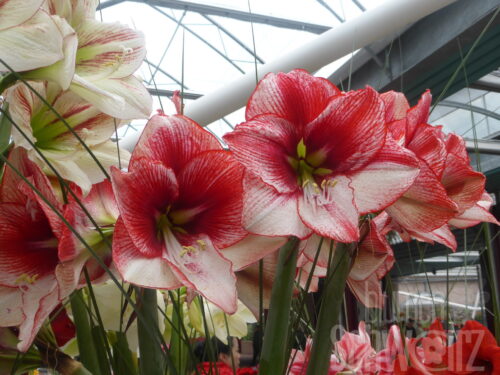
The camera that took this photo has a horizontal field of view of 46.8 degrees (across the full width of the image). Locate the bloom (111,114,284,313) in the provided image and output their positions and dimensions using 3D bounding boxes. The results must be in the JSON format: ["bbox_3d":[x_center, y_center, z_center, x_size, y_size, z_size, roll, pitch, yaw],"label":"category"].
[{"bbox_3d":[-0.056,0.027,0.575,0.165,0.185,0.115,7,-9,-23],"label":"bloom"}]

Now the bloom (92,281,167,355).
[{"bbox_3d":[-0.194,0.199,0.920,0.135,0.140,0.110,6,-2,-21],"label":"bloom"}]

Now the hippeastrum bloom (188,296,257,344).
[{"bbox_3d":[-0.053,0.237,1.080,0.140,0.125,0.105,4,-1,-15],"label":"hippeastrum bloom"}]

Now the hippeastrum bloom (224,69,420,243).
[{"bbox_3d":[0.069,-0.029,0.565,0.182,0.168,0.110,2,-7,-6],"label":"hippeastrum bloom"}]

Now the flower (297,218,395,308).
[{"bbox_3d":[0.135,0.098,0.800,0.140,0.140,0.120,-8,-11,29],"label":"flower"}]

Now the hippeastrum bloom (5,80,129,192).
[{"bbox_3d":[-0.206,-0.057,0.650,0.105,0.135,0.140,-4,-14,45],"label":"hippeastrum bloom"}]

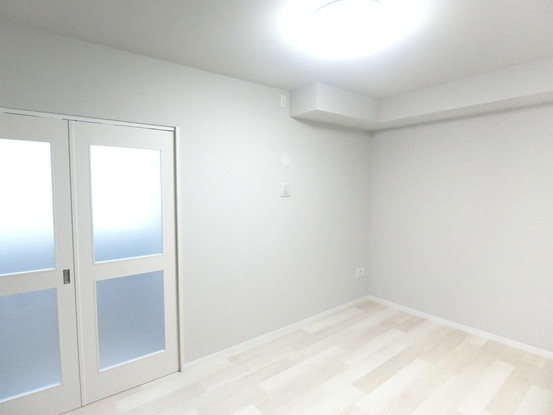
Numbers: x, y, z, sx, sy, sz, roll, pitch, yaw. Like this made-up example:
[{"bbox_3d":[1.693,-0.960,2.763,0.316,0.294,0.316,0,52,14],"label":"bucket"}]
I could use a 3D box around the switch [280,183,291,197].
[{"bbox_3d":[0.092,-0.172,2.990,0.120,0.124,0.016,-3,5,-37],"label":"switch"}]

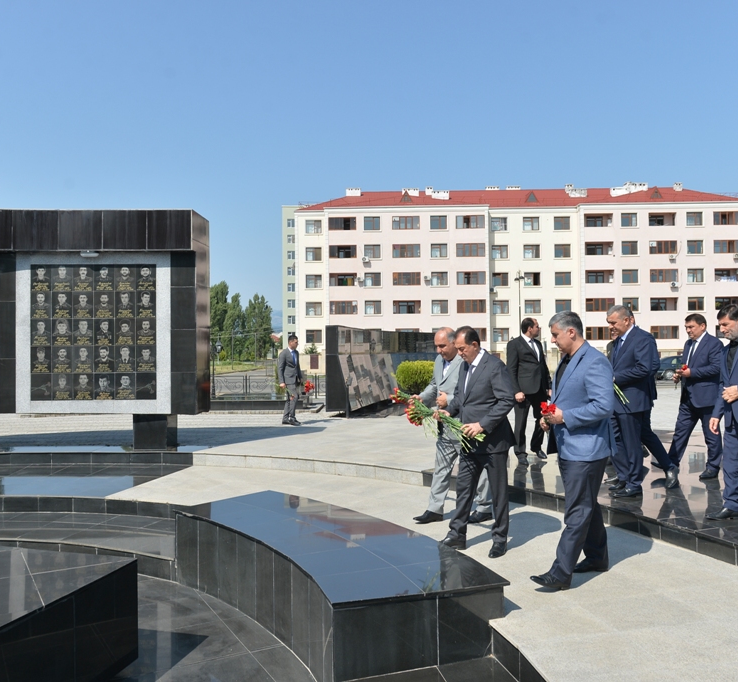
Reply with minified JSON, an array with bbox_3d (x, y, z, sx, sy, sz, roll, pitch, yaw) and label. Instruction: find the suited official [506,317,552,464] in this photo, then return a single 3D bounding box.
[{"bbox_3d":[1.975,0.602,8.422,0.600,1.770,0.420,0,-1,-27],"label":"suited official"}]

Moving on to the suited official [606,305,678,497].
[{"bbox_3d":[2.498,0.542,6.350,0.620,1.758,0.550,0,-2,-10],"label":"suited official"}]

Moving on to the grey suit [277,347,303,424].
[{"bbox_3d":[-1.541,0.847,13.400,0.420,1.458,0.510,-2,-2,31],"label":"grey suit"}]

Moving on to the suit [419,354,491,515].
[{"bbox_3d":[0.803,0.851,6.188,0.540,1.460,0.520,0,-1,-20],"label":"suit"}]

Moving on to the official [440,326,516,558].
[{"bbox_3d":[0.834,0.744,5.200,0.580,1.710,0.580,0,-2,-28],"label":"official"}]

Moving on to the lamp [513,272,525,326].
[{"bbox_3d":[12.596,-1.616,57.000,0.550,8.541,2.600,-1,-1,0],"label":"lamp"}]

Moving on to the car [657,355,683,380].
[{"bbox_3d":[18.936,1.573,40.700,4.450,1.439,1.760,-1,-1,2],"label":"car"}]

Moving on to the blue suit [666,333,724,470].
[{"bbox_3d":[3.612,0.632,7.550,0.660,1.451,0.560,0,-2,-22],"label":"blue suit"}]

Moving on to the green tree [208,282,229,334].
[{"bbox_3d":[-27.751,-3.001,125.000,5.500,15.973,5.500,-1,-1,0],"label":"green tree"}]

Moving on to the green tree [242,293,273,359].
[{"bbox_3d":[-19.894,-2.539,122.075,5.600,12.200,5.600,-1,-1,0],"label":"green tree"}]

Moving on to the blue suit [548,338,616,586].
[{"bbox_3d":[1.414,0.783,4.568,0.490,1.530,0.520,-1,-1,-6],"label":"blue suit"}]

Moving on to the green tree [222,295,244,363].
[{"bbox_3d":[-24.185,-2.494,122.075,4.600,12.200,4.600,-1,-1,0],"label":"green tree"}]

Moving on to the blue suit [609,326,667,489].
[{"bbox_3d":[2.566,0.647,6.521,0.500,1.540,0.540,0,-1,-9],"label":"blue suit"}]

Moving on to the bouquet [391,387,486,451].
[{"bbox_3d":[0.540,0.594,5.300,0.780,0.320,0.320,27,11,27],"label":"bouquet"}]

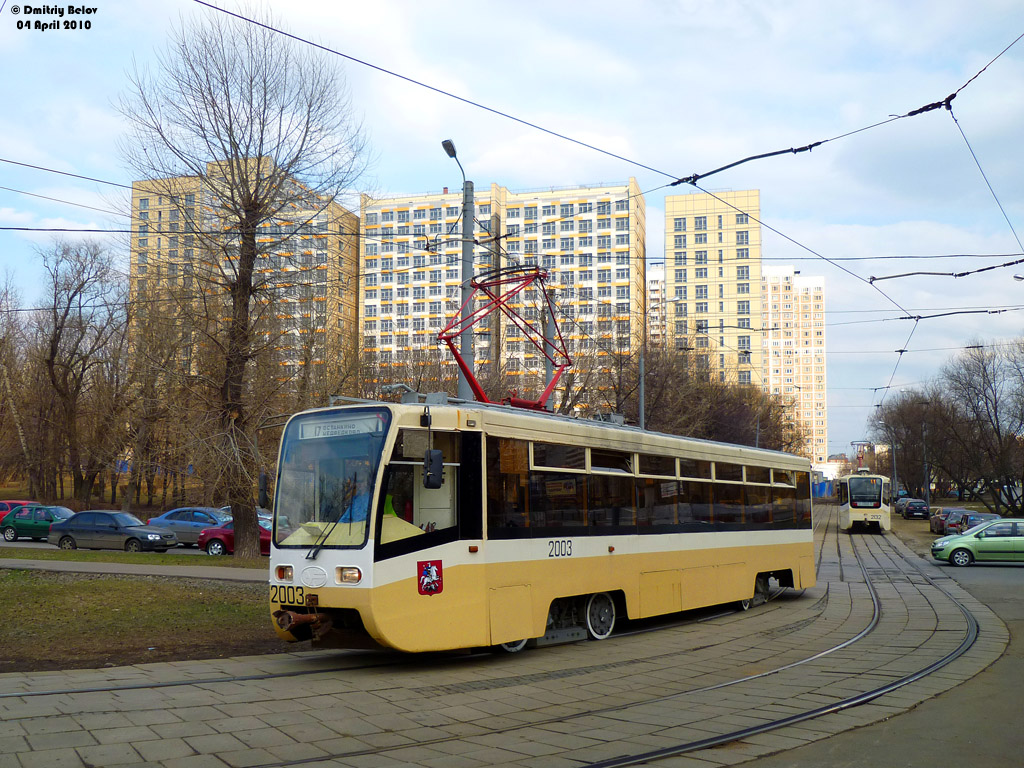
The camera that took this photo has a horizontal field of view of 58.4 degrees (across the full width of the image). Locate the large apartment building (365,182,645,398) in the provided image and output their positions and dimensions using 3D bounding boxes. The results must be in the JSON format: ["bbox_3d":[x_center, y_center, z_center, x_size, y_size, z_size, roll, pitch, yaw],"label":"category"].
[{"bbox_3d":[-1.200,-6.740,192.919,56.000,62.500,20.000,-2,-7,13],"label":"large apartment building"}]

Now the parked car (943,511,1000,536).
[{"bbox_3d":[22.600,6.900,45.584,1.680,1.450,4.200,-2,-7,20],"label":"parked car"}]

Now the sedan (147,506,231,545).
[{"bbox_3d":[-10.700,5.120,32.784,4.450,1.450,1.730,-2,-7,17],"label":"sedan"}]

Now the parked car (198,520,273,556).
[{"bbox_3d":[-7.450,4.580,28.284,4.400,1.450,1.730,-2,-7,20],"label":"parked car"}]

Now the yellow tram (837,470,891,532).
[{"bbox_3d":[20.430,6.786,53.394,2.500,3.350,15.300,-2,-7,20],"label":"yellow tram"}]

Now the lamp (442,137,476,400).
[{"bbox_3d":[-1.240,-0.589,21.617,0.750,10.650,0.500,0,-7,0],"label":"lamp"}]

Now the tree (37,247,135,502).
[{"bbox_3d":[-22.900,-0.797,48.822,5.100,14.200,5.000,0,-7,0],"label":"tree"}]

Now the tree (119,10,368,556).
[{"bbox_3d":[-8.100,-3.273,27.473,7.500,16.800,7.300,0,-7,0],"label":"tree"}]

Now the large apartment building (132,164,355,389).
[{"bbox_3d":[-58.200,-8.175,199.879,49.000,67.000,29.000,-2,-7,13],"label":"large apartment building"}]

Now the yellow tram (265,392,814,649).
[{"bbox_3d":[2.254,2.611,16.856,2.500,3.350,15.300,-5,-10,36],"label":"yellow tram"}]

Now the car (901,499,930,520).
[{"bbox_3d":[29.900,9.230,68.084,1.750,1.450,4.300,-2,-7,19],"label":"car"}]

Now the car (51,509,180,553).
[{"bbox_3d":[-13.150,4.867,30.381,4.240,1.395,1.670,-2,-7,17],"label":"car"}]

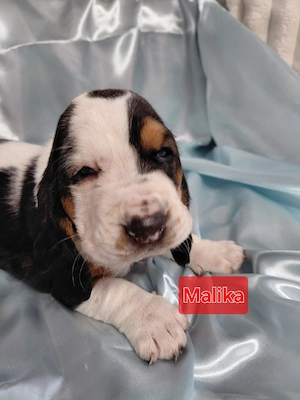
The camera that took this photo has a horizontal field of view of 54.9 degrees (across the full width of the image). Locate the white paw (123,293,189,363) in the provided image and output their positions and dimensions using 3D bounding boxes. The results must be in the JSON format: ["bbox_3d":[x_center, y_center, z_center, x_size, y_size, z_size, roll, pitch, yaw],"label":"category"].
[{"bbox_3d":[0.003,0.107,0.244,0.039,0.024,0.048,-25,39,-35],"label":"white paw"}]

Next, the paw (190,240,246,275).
[{"bbox_3d":[0.073,0.062,0.319,0.051,0.024,0.039,3,31,4],"label":"paw"}]

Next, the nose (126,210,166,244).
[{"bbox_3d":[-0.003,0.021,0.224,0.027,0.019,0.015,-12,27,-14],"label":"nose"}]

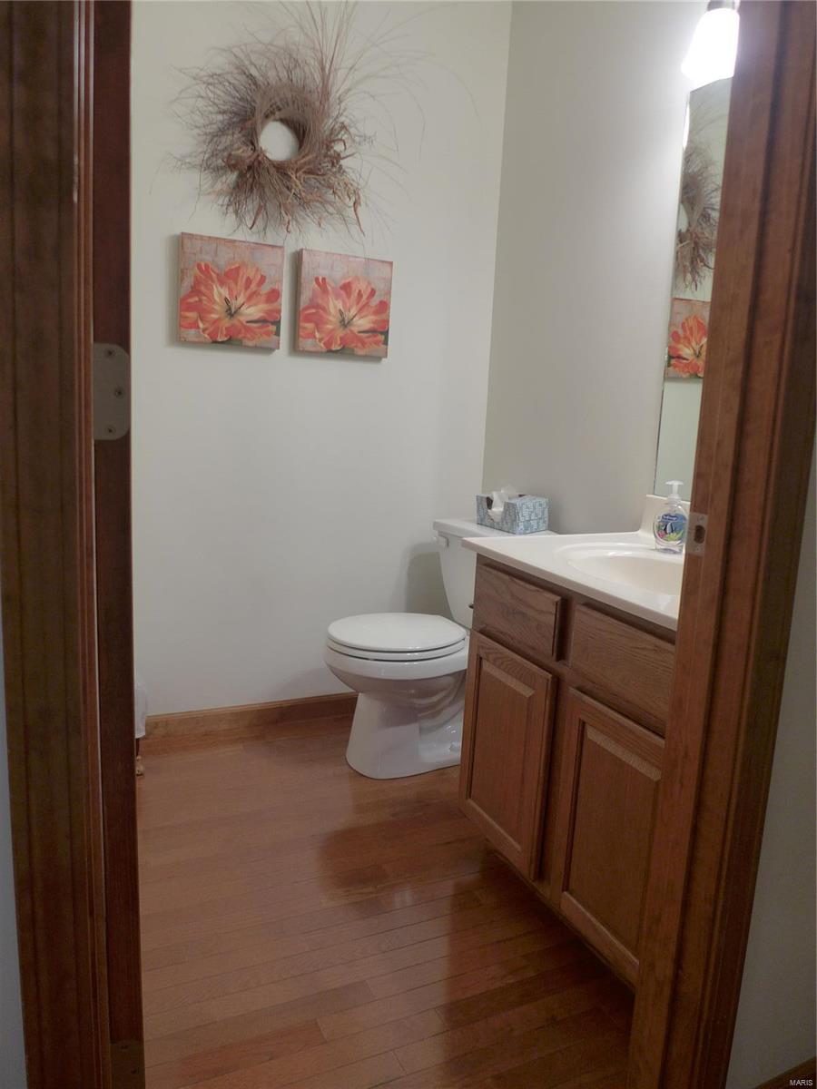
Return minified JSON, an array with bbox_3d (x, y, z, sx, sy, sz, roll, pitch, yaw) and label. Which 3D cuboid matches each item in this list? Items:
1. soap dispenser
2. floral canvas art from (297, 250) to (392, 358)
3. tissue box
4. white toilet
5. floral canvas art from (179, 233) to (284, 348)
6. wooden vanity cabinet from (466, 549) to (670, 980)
[{"bbox_3d":[0.596,-0.064,1.709,0.077,0.162,0.045,10,12,38],"label":"soap dispenser"},{"bbox_3d":[-0.206,-0.769,2.440,0.305,0.307,0.039,-2,11,-24],"label":"floral canvas art"},{"bbox_3d":[0.335,-0.096,2.404,0.130,0.093,0.212,-3,11,-29],"label":"tissue box"},{"bbox_3d":[0.077,0.319,2.363,0.702,0.733,0.458,-2,11,-24],"label":"white toilet"},{"bbox_3d":[-0.537,-0.759,2.292,0.304,0.308,0.039,-2,11,-24],"label":"floral canvas art"},{"bbox_3d":[0.526,0.456,1.604,0.535,0.761,0.738,-2,11,-24],"label":"wooden vanity cabinet"}]

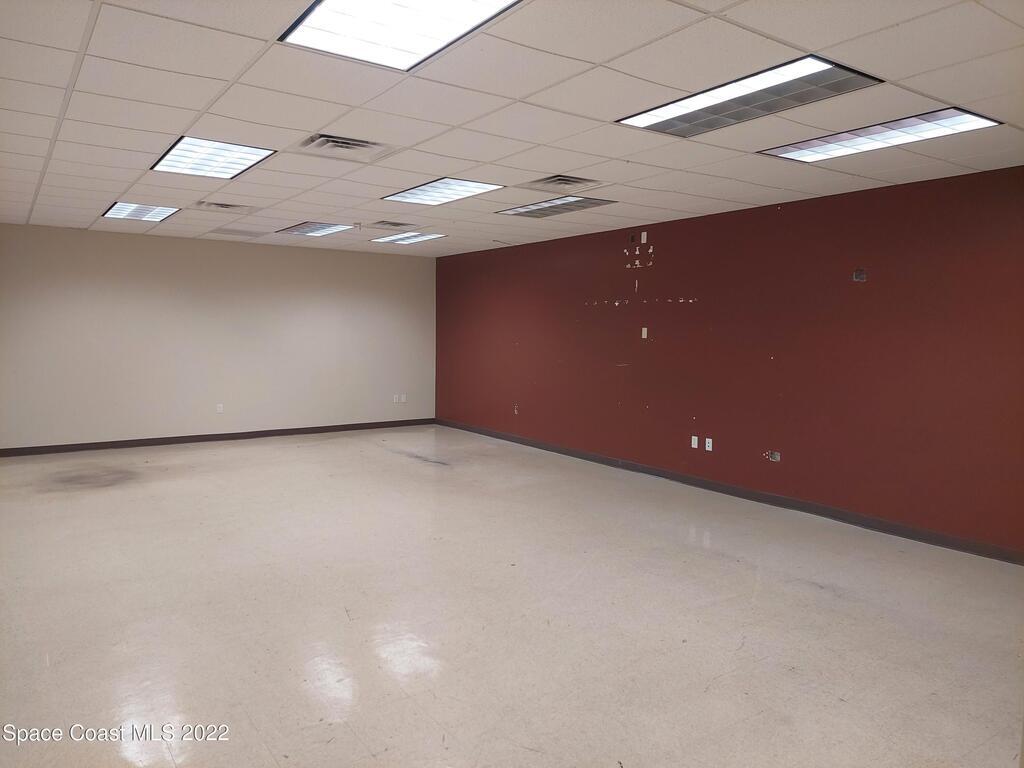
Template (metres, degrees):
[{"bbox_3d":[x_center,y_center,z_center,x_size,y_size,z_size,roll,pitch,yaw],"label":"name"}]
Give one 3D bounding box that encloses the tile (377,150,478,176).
[{"bbox_3d":[-0.595,-1.551,4.952,0.600,0.020,0.600,-3,6,-35],"label":"tile"}]

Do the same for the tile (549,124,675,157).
[{"bbox_3d":[0.617,-1.504,4.359,0.597,0.030,0.597,-3,6,-35],"label":"tile"}]

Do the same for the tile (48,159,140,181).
[{"bbox_3d":[-3.147,-1.618,5.382,0.600,0.020,0.600,-3,6,-35],"label":"tile"}]

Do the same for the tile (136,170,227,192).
[{"bbox_3d":[-2.649,-1.642,5.734,0.600,0.020,0.600,-3,6,-35],"label":"tile"}]

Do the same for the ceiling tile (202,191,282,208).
[{"bbox_3d":[-2.509,-1.733,6.627,0.597,0.030,0.597,-3,6,-35],"label":"ceiling tile"}]

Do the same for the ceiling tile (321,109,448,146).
[{"bbox_3d":[-0.745,-1.502,4.146,0.597,0.030,0.597,-3,6,-35],"label":"ceiling tile"}]

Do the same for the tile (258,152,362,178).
[{"bbox_3d":[-1.451,-1.587,5.158,0.598,0.020,0.598,-3,6,-35],"label":"tile"}]

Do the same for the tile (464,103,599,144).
[{"bbox_3d":[0.110,-1.458,3.961,0.600,0.020,0.600,-3,6,-35],"label":"tile"}]

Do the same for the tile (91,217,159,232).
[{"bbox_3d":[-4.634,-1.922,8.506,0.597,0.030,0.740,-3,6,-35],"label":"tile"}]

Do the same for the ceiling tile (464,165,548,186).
[{"bbox_3d":[-0.095,-1.586,5.364,0.598,0.020,0.598,-3,6,-35],"label":"ceiling tile"}]

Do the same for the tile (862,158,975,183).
[{"bbox_3d":[2.963,-1.557,5.235,0.519,0.020,0.586,-3,6,-35],"label":"tile"}]

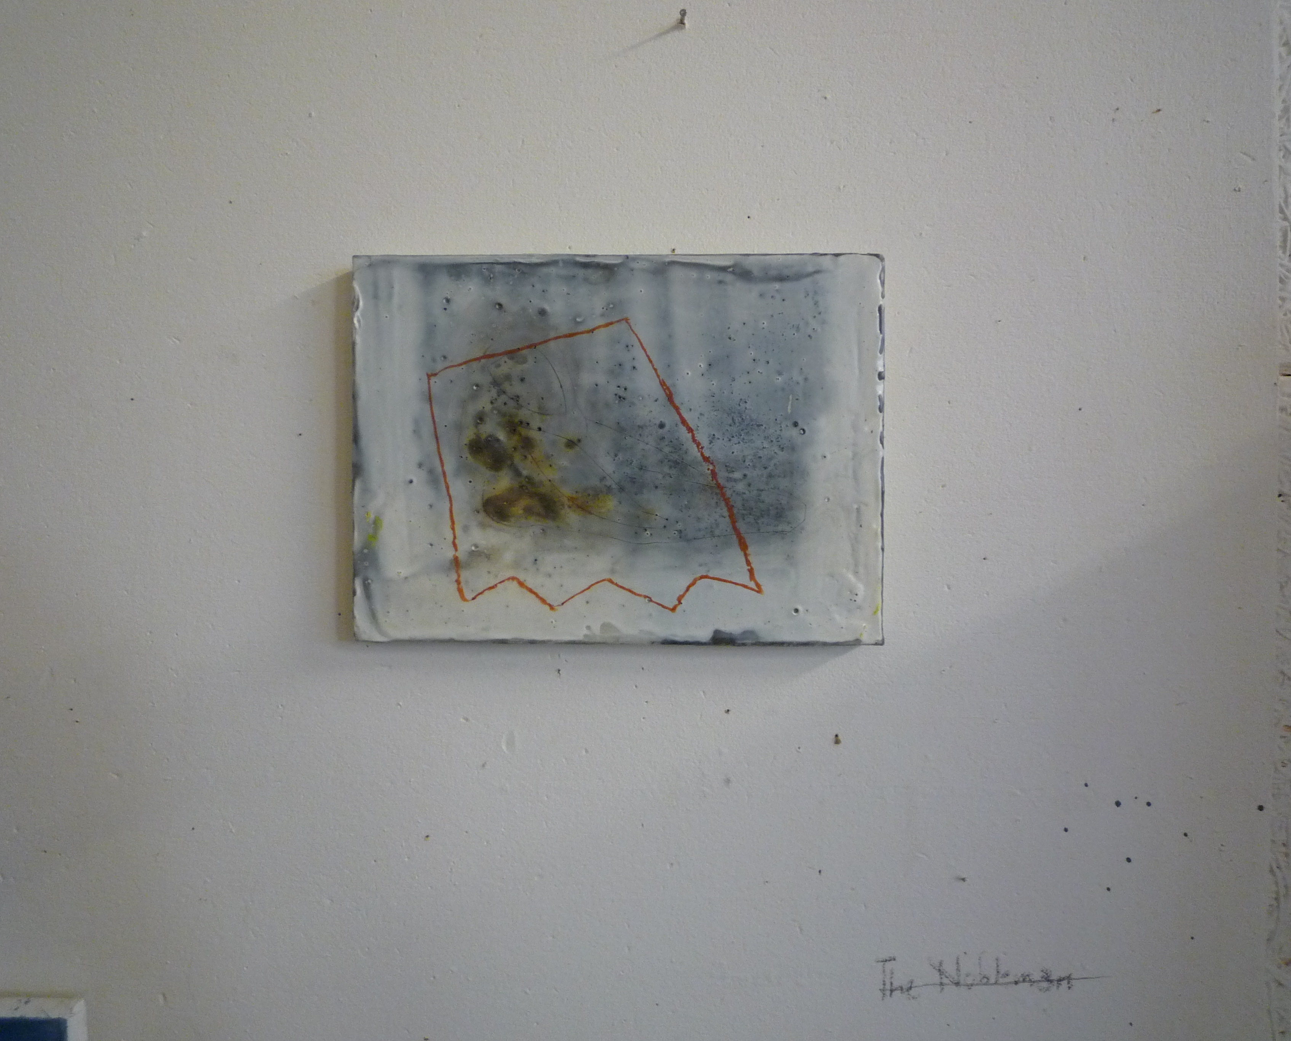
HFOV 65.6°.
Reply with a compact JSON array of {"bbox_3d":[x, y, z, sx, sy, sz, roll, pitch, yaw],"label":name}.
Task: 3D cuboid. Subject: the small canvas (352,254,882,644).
[{"bbox_3d":[-0.011,-0.031,0.453,0.235,0.172,0.019,0,0,1],"label":"small canvas"}]

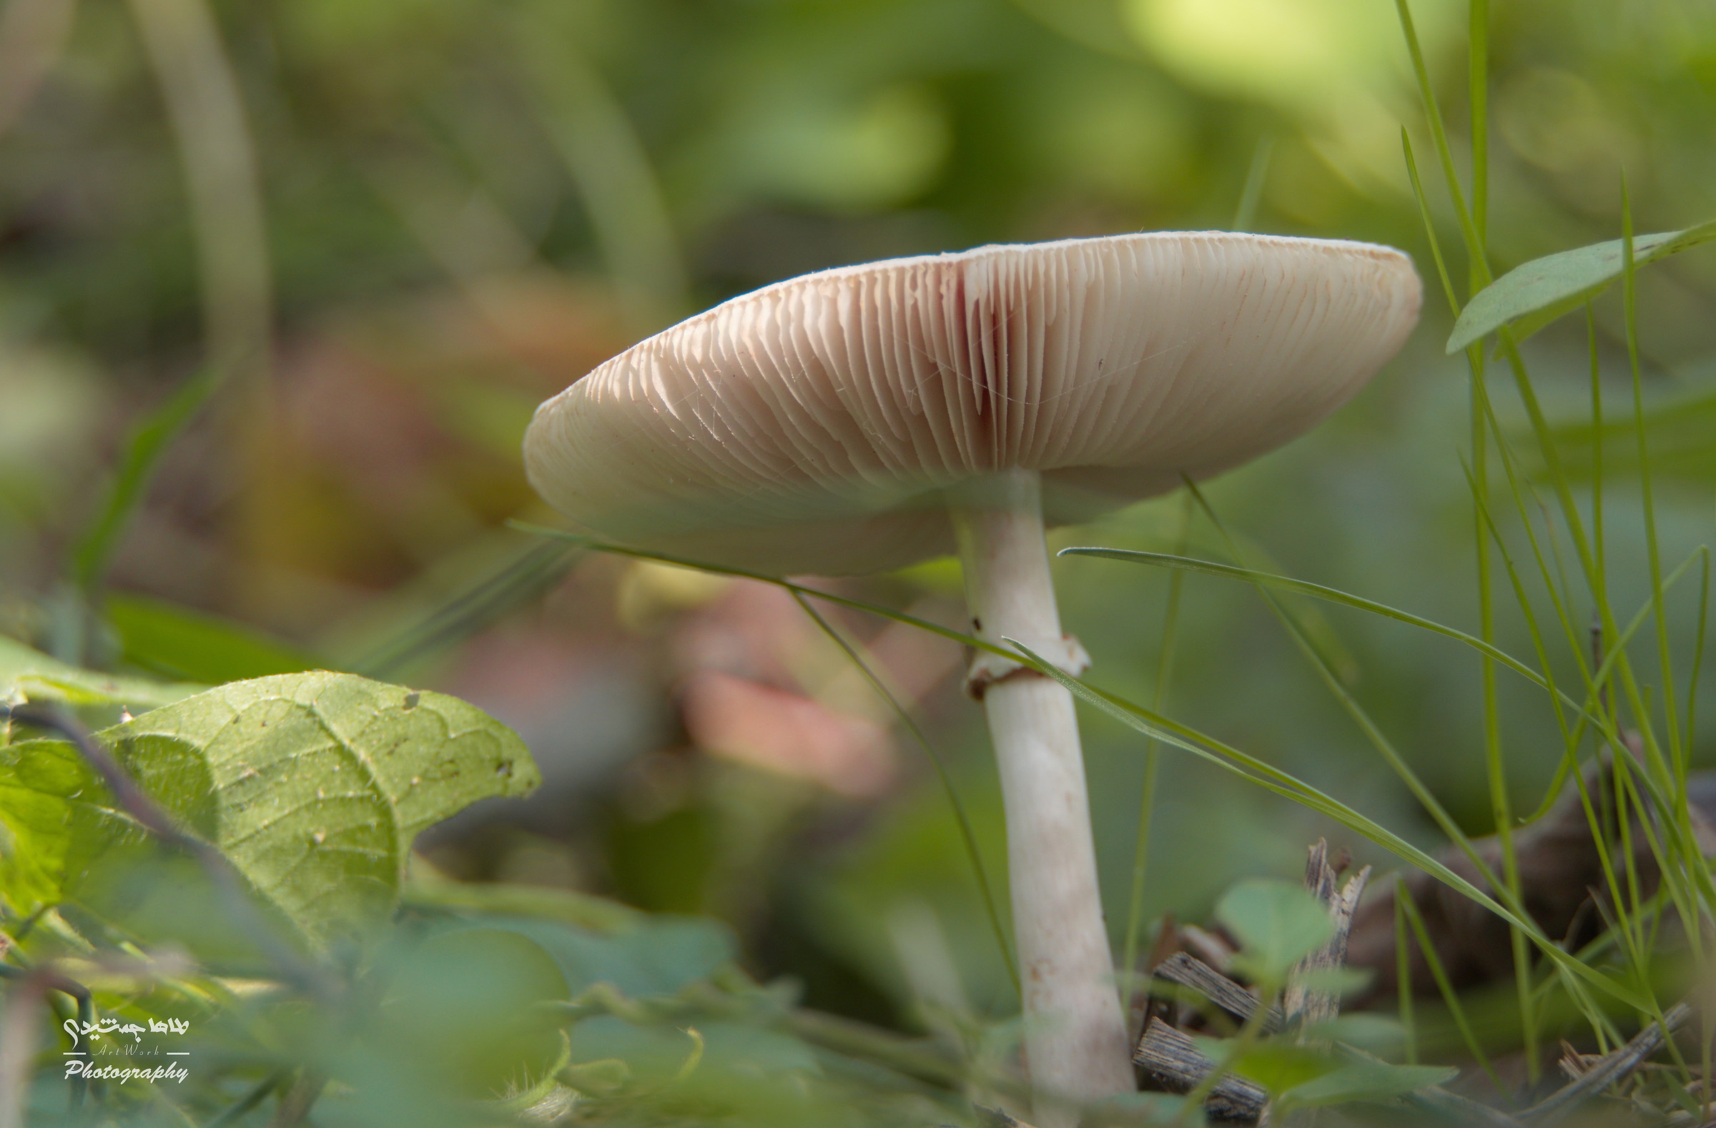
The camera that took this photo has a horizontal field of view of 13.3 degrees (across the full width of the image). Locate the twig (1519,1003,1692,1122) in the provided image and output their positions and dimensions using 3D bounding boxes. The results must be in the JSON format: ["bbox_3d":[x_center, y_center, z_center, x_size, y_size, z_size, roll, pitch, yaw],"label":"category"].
[{"bbox_3d":[0.077,0.051,0.752,0.023,0.003,0.004,-31,15,-21],"label":"twig"}]

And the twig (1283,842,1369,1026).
[{"bbox_3d":[0.048,0.039,0.753,0.007,0.020,0.005,9,0,0],"label":"twig"}]

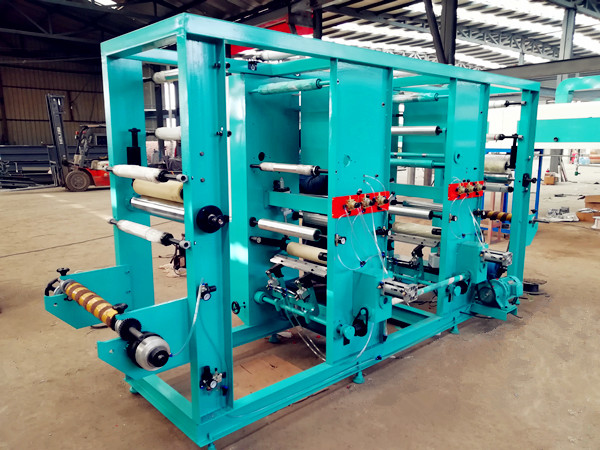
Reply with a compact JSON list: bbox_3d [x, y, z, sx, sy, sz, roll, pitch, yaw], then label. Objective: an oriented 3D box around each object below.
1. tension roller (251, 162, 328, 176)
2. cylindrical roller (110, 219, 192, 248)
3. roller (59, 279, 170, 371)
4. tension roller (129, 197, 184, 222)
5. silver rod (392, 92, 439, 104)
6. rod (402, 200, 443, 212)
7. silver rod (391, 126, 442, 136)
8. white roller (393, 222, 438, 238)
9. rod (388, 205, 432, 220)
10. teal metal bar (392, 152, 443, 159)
[{"bbox_3d":[-0.089,-0.367,3.051,0.058,0.058,0.780,-9,14,-41],"label":"tension roller"},{"bbox_3d":[-0.835,0.032,2.497,0.071,0.071,0.903,-10,14,-42],"label":"cylindrical roller"},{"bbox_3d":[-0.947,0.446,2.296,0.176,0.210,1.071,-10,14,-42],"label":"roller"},{"bbox_3d":[-0.750,-0.077,2.592,0.080,0.080,0.766,-10,14,-42],"label":"tension roller"},{"bbox_3d":[0.882,-1.057,3.932,0.071,0.071,0.620,-10,14,-42],"label":"silver rod"},{"bbox_3d":[1.231,-0.164,4.404,0.065,0.065,0.620,-10,14,-42],"label":"rod"},{"bbox_3d":[0.914,-0.797,3.976,0.082,0.082,0.693,-10,14,-42],"label":"silver rod"},{"bbox_3d":[1.107,0.037,4.311,0.105,0.105,0.620,-10,14,-42],"label":"white roller"},{"bbox_3d":[0.889,-0.124,4.096,0.082,0.082,0.651,-10,14,-42],"label":"rod"},{"bbox_3d":[0.947,-0.588,3.940,0.034,0.034,0.800,-9,14,-41],"label":"teal metal bar"}]

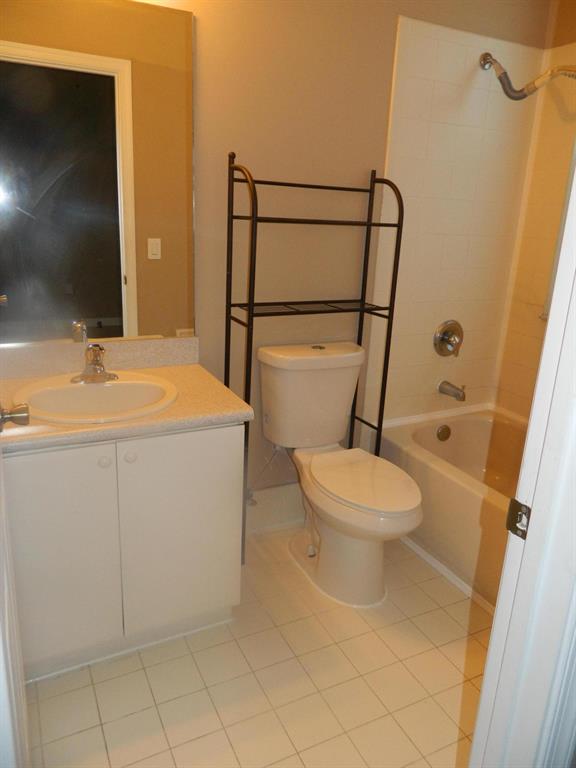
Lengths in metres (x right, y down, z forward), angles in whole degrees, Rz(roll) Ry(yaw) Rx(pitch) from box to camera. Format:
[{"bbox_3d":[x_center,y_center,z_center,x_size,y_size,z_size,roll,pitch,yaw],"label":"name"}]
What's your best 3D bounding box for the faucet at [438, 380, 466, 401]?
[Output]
[{"bbox_3d":[0.806,0.035,2.716,0.063,0.083,0.150,-6,18,-26],"label":"faucet"}]

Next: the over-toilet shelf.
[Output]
[{"bbox_3d":[0.088,-0.075,2.250,0.650,1.572,0.234,-6,18,-26],"label":"over-toilet shelf"}]

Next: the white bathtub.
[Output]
[{"bbox_3d":[1.067,0.566,2.219,0.835,0.432,1.524,-6,18,-26],"label":"white bathtub"}]

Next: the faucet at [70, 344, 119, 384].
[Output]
[{"bbox_3d":[-0.621,-0.058,1.798,0.153,0.127,0.166,-6,18,-26],"label":"faucet"}]

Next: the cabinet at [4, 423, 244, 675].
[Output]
[{"bbox_3d":[-0.610,0.434,1.868,0.753,0.756,0.565,-6,18,-26],"label":"cabinet"}]

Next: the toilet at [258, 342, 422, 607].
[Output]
[{"bbox_3d":[0.222,0.343,2.127,0.441,0.849,0.768,-6,18,-26],"label":"toilet"}]

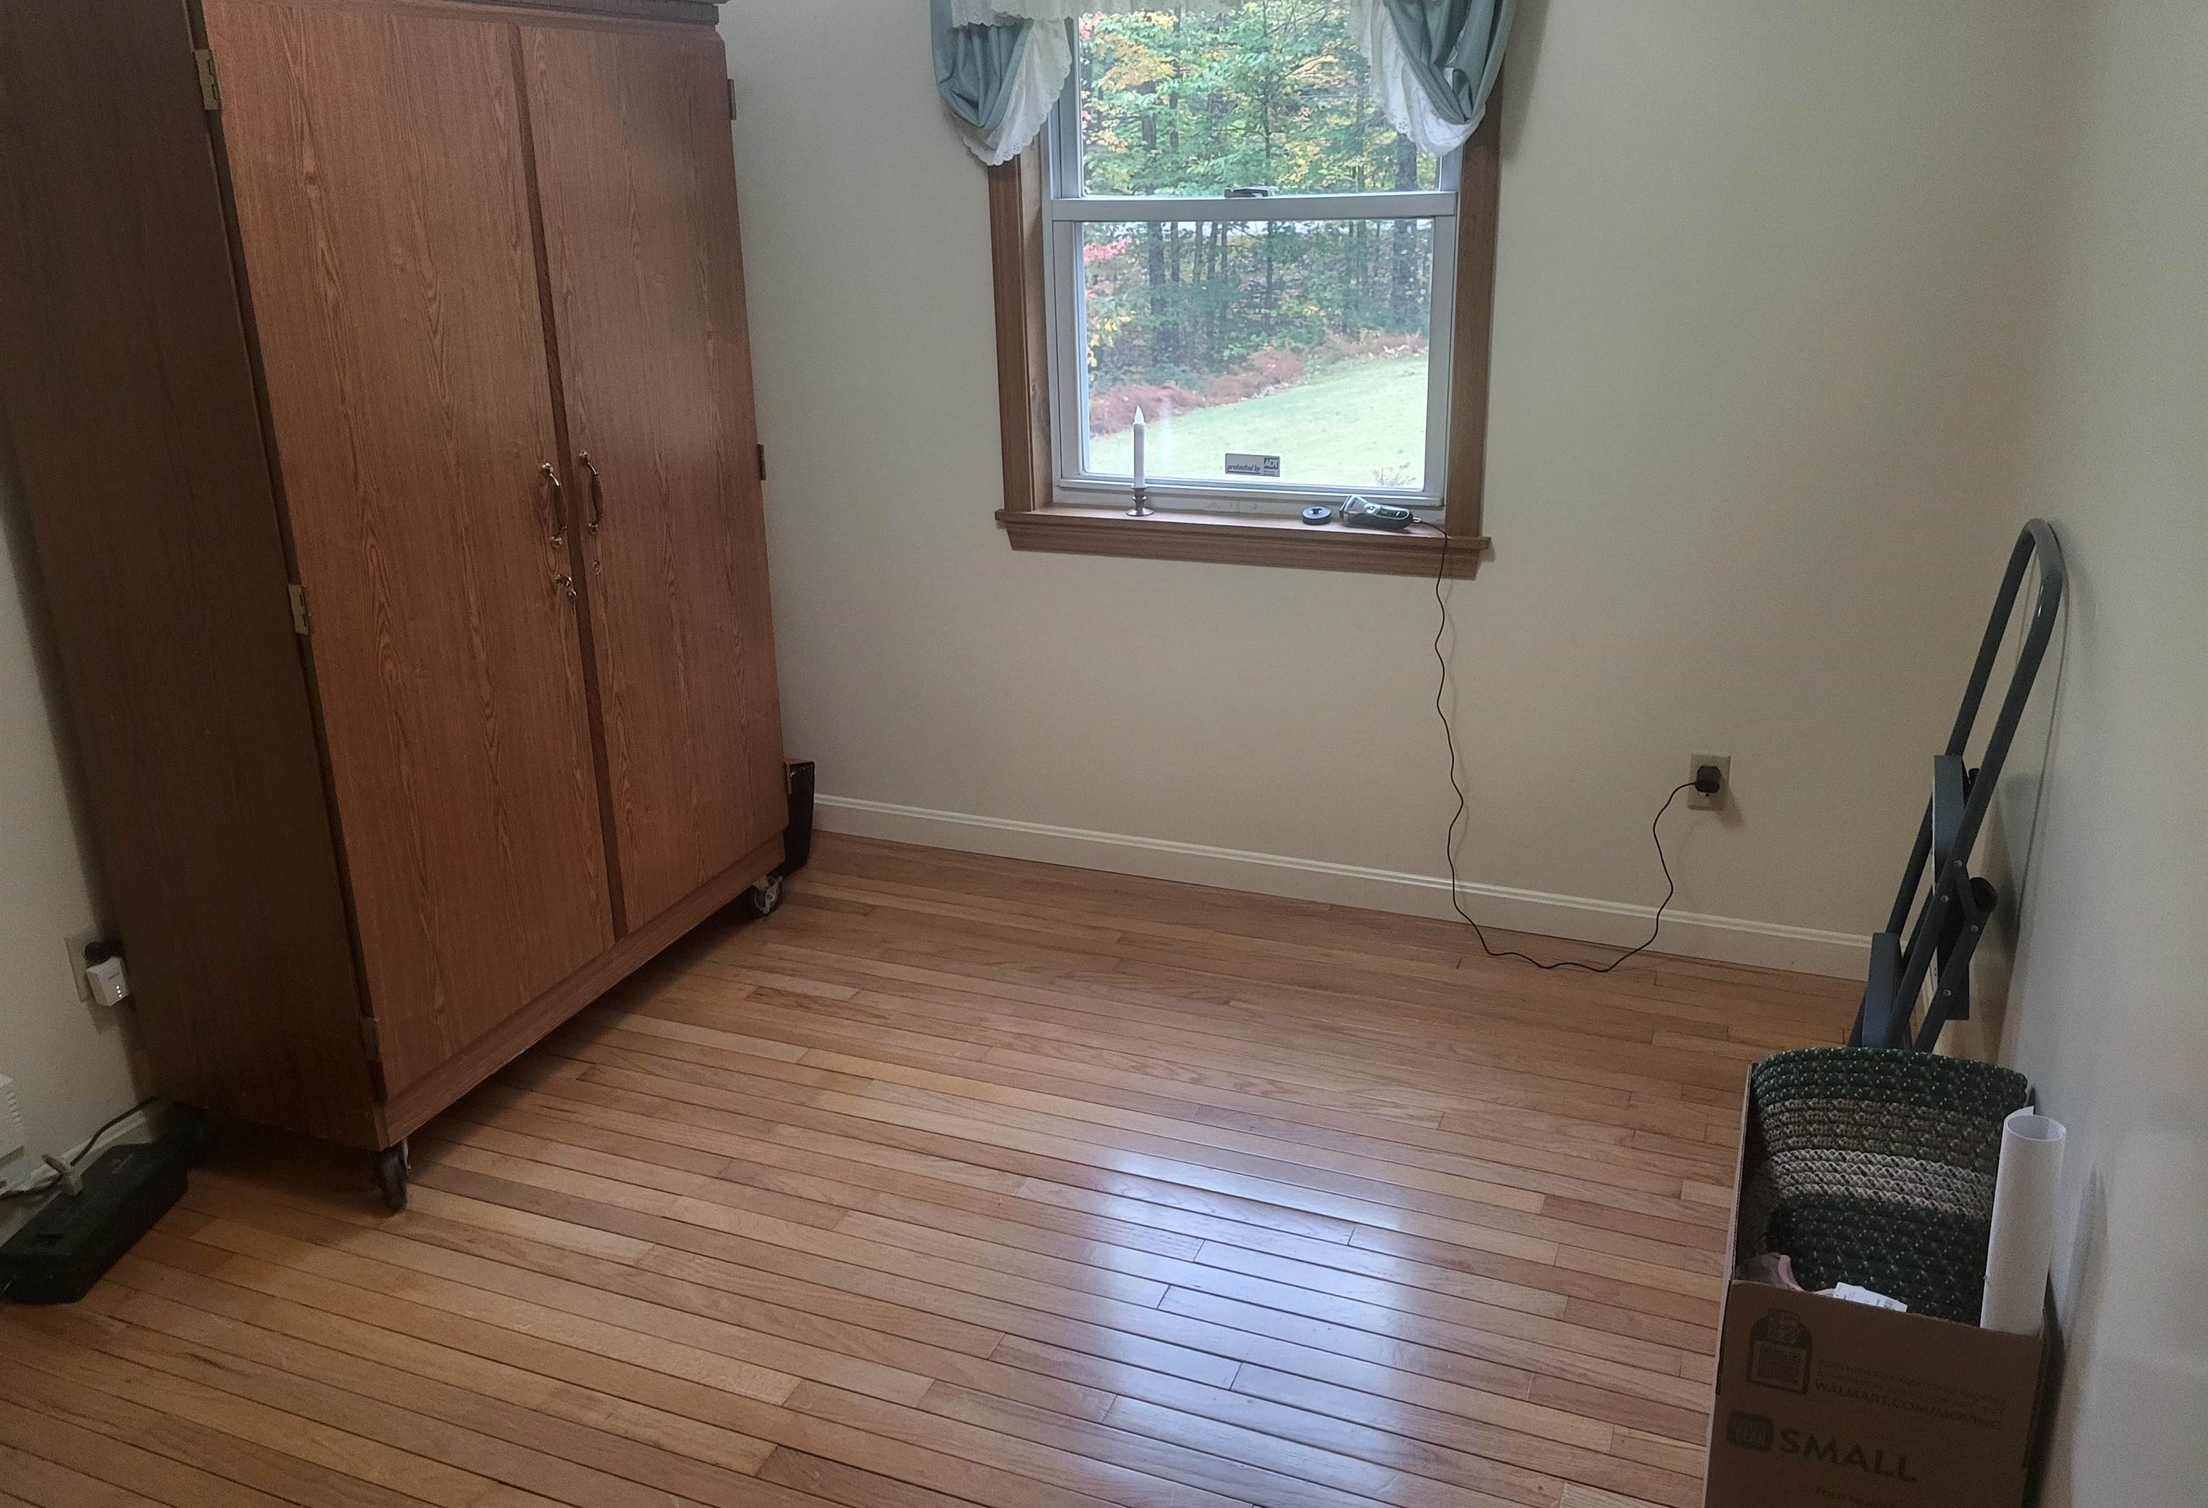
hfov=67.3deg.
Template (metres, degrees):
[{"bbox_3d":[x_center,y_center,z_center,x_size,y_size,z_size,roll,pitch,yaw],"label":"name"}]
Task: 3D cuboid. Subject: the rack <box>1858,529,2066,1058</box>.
[{"bbox_3d":[1.153,0.205,2.308,0.130,1.020,0.430,16,25,20],"label":"rack"}]

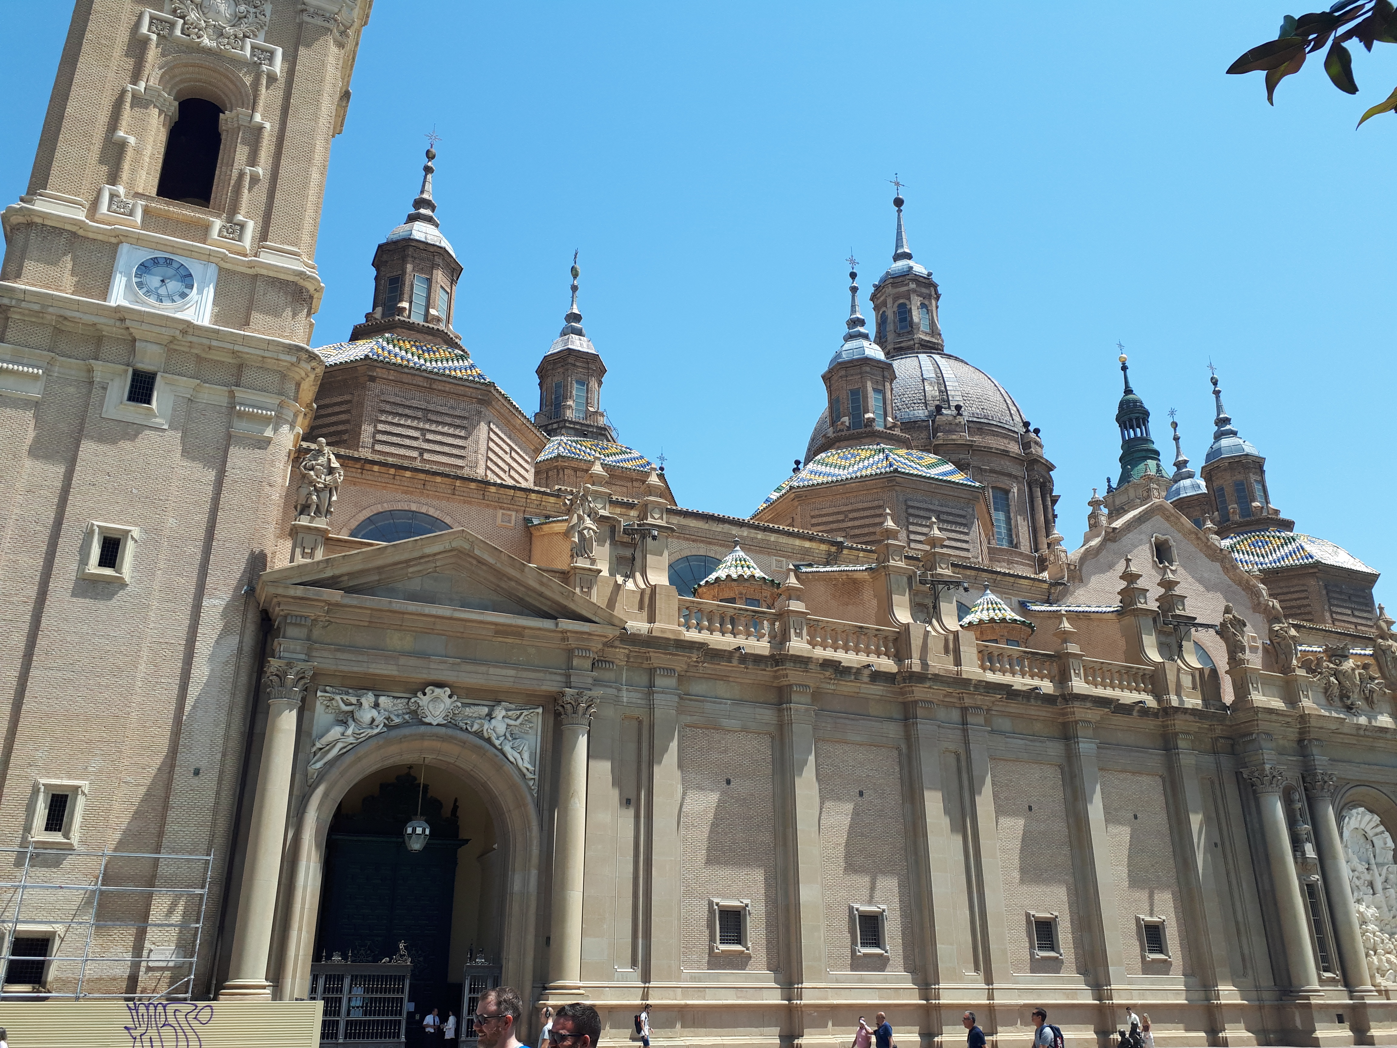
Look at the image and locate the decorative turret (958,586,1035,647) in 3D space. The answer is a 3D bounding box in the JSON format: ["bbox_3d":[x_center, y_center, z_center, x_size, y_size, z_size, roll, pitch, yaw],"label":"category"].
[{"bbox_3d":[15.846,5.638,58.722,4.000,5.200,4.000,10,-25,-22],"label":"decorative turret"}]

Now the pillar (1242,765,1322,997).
[{"bbox_3d":[27.040,16.387,50.551,1.600,10.200,1.600,10,-25,-22],"label":"pillar"}]

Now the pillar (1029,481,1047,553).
[{"bbox_3d":[28.473,-0.677,91.361,0.950,7.000,0.950,10,-25,-22],"label":"pillar"}]

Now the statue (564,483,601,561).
[{"bbox_3d":[-4.682,-0.088,44.456,1.500,3.300,1.250,10,-25,-22],"label":"statue"}]

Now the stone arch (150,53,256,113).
[{"bbox_3d":[-20.106,-18.118,44.346,3.850,2.300,1.100,10,-25,-22],"label":"stone arch"}]

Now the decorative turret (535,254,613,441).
[{"bbox_3d":[-10.020,-13.966,88.296,6.400,19.300,6.400,10,-25,-22],"label":"decorative turret"}]

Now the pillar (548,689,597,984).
[{"bbox_3d":[-4.406,10.708,37.813,1.550,10.150,1.550,10,-25,-22],"label":"pillar"}]

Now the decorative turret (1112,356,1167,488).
[{"bbox_3d":[65.186,-16.183,163.894,7.000,23.300,7.000,10,-25,-22],"label":"decorative turret"}]

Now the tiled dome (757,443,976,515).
[{"bbox_3d":[11.242,-1.662,72.520,15.500,4.000,15.500,10,-25,-22],"label":"tiled dome"}]

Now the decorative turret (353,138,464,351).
[{"bbox_3d":[-16.654,-16.161,65.306,6.700,16.700,6.700,10,-25,-22],"label":"decorative turret"}]

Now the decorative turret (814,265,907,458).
[{"bbox_3d":[11.273,-11.296,76.696,6.700,17.000,6.700,10,-25,-22],"label":"decorative turret"}]

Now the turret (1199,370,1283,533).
[{"bbox_3d":[45.194,-6.444,92.877,5.400,16.200,5.400,10,-25,-22],"label":"turret"}]

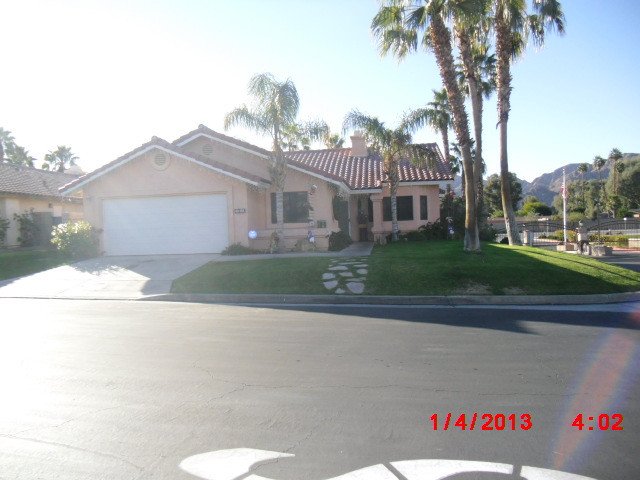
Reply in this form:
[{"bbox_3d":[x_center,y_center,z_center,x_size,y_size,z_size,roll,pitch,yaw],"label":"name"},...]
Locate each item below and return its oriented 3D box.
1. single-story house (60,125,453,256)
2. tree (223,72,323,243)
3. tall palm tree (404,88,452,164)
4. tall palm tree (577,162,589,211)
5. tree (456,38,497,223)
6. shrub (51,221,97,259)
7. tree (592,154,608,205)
[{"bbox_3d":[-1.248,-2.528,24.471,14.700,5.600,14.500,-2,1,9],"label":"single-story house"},{"bbox_3d":[-1.611,-2.746,17.678,3.200,6.325,3.200,-2,1,9],"label":"tree"},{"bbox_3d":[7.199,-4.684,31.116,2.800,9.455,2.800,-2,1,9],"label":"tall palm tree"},{"bbox_3d":[43.717,-7.325,83.137,2.100,11.130,2.100,-2,1,9],"label":"tall palm tree"},{"bbox_3d":[9.512,-6.110,30.147,2.500,12.008,2.500,-2,1,9],"label":"tree"},{"bbox_3d":[-8.835,0.006,18.039,1.600,1.380,1.450,-2,1,9],"label":"shrub"},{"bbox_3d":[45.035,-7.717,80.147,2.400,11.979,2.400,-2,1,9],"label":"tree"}]

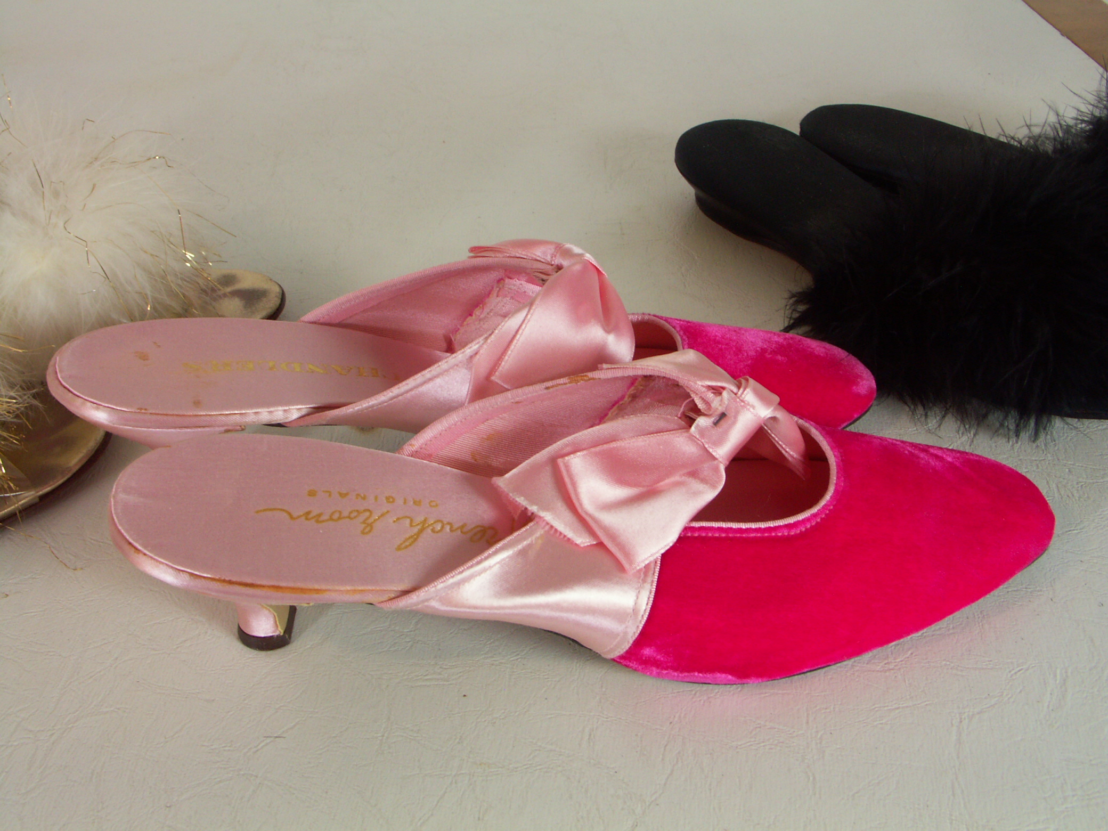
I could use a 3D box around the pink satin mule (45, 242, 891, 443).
[{"bbox_3d":[-0.021,-0.019,0.328,0.250,0.078,0.078,-5,38,-5],"label":"pink satin mule"}]

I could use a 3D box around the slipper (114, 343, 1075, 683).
[{"bbox_3d":[0.017,0.020,0.278,0.250,0.078,0.078,-4,38,-5],"label":"slipper"}]

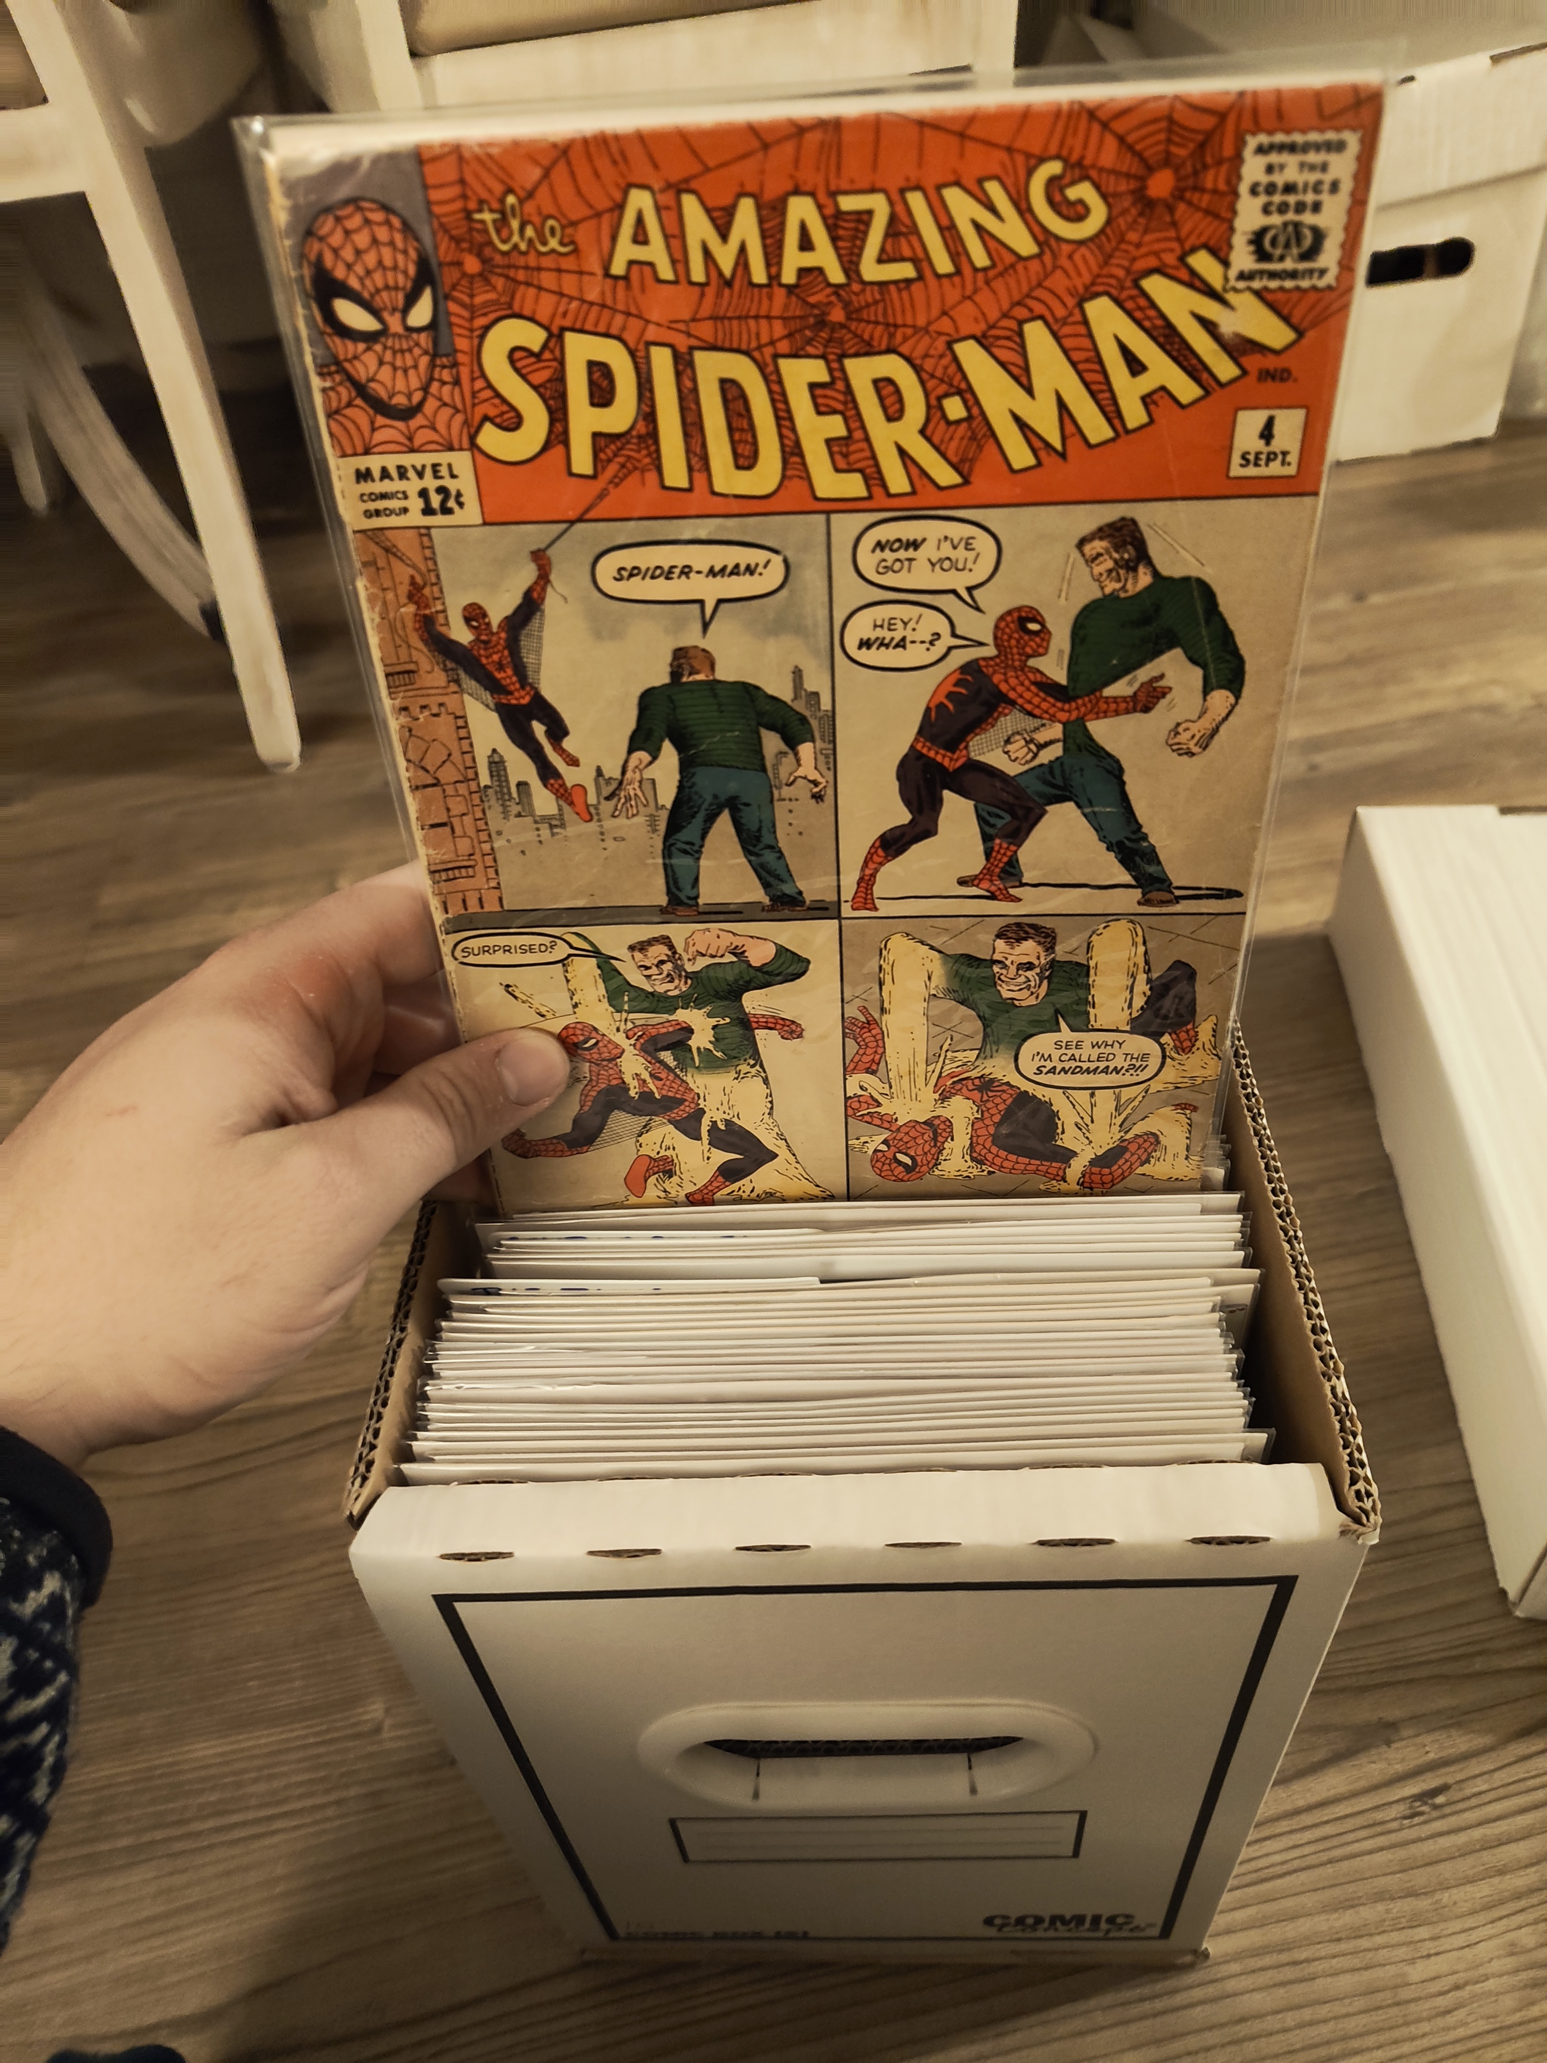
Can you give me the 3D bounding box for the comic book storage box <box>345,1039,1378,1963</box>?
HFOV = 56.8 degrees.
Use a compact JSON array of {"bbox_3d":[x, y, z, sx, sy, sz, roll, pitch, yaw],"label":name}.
[{"bbox_3d":[0.030,0.071,0.514,0.205,0.282,0.382,-3,43,4],"label":"comic book storage box"}]

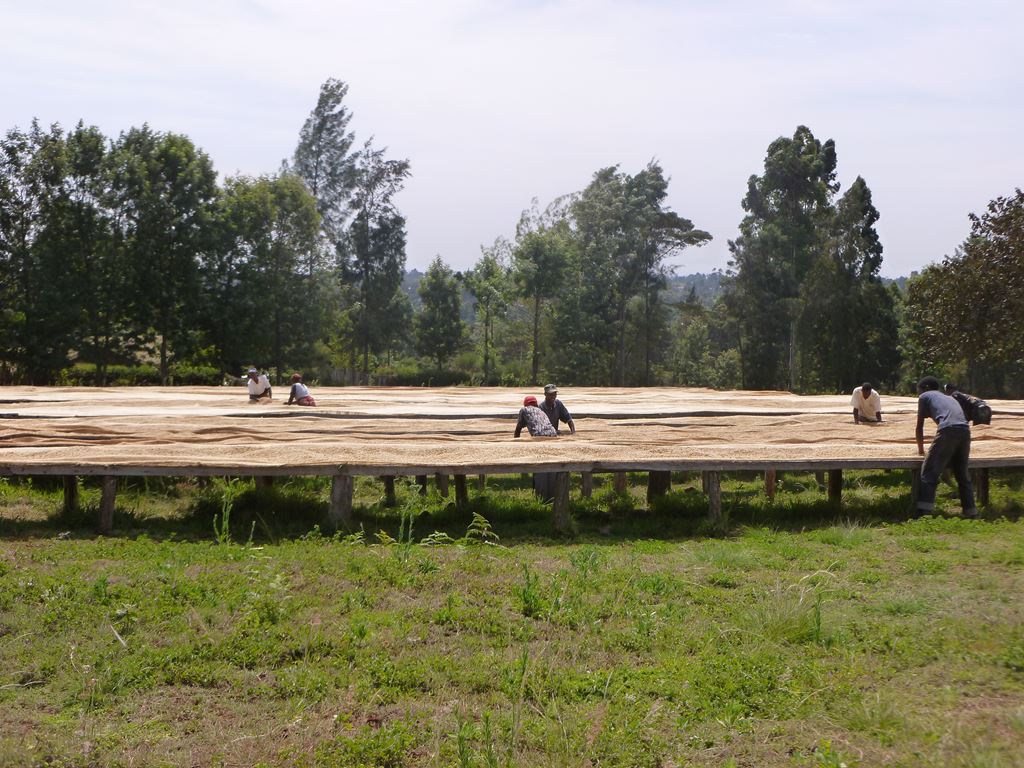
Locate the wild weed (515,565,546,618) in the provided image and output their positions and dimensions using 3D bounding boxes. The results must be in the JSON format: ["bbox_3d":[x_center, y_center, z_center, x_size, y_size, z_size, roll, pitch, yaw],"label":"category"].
[{"bbox_3d":[0.121,1.358,9.100,0.210,0.350,0.200,0,1,0],"label":"wild weed"}]

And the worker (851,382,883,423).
[{"bbox_3d":[6.400,0.641,25.100,0.560,1.360,0.650,0,1,9],"label":"worker"}]

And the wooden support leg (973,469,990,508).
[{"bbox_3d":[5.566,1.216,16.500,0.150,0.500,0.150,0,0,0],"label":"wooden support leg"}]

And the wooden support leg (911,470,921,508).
[{"bbox_3d":[4.340,1.136,14.900,0.135,0.500,0.135,0,1,0],"label":"wooden support leg"}]

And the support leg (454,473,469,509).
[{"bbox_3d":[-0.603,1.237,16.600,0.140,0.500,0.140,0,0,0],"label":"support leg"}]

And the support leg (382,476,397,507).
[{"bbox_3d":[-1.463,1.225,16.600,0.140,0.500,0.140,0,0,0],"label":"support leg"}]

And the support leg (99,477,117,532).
[{"bbox_3d":[-3.957,1.189,13.600,0.155,0.580,0.150,0,1,0],"label":"support leg"}]

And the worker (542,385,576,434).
[{"bbox_3d":[0.655,0.747,20.000,0.530,1.480,0.480,0,1,-25],"label":"worker"}]

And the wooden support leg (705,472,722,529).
[{"bbox_3d":[2.063,1.169,14.200,0.150,0.575,0.150,0,1,0],"label":"wooden support leg"}]

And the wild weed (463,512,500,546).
[{"bbox_3d":[-0.285,1.359,13.000,0.360,0.320,0.330,0,0,0],"label":"wild weed"}]

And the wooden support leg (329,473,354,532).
[{"bbox_3d":[-1.778,1.228,14.500,0.230,0.600,0.220,0,0,0],"label":"wooden support leg"}]

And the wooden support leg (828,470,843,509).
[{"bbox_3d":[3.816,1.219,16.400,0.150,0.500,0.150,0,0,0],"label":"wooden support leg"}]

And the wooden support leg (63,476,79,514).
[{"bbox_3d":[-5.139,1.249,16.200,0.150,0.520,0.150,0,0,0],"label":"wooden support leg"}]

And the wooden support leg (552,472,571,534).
[{"bbox_3d":[0.486,1.173,13.650,0.160,0.610,0.160,0,1,0],"label":"wooden support leg"}]

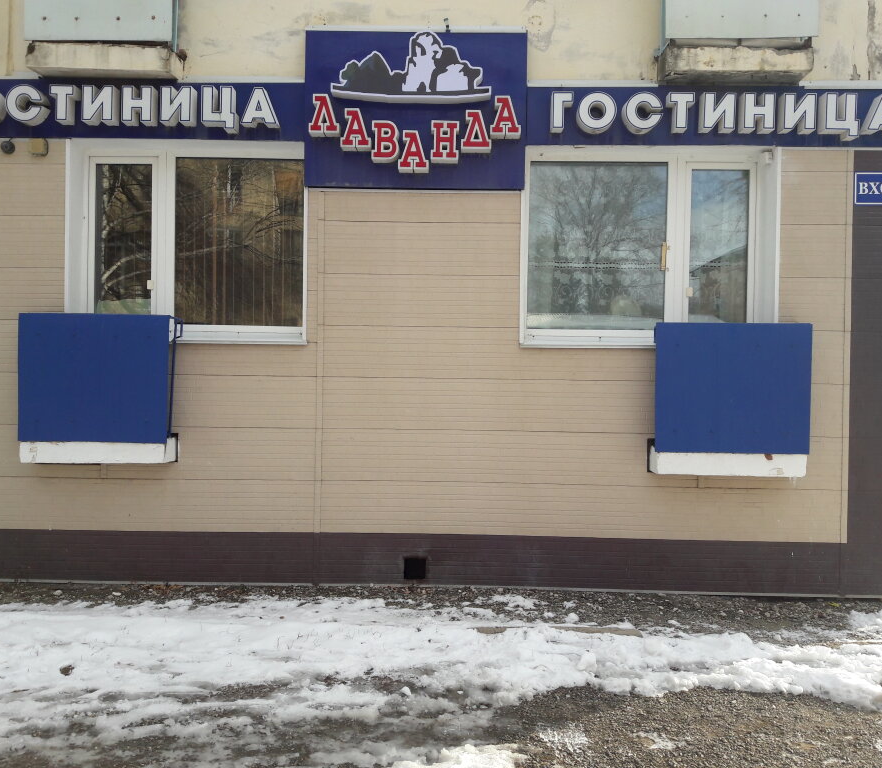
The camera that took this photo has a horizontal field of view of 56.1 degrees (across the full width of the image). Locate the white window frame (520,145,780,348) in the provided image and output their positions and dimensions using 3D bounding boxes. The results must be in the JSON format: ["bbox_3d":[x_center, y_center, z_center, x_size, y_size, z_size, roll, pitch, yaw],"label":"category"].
[{"bbox_3d":[1.522,-1.001,6.112,1.870,1.469,0.220,1,0,0],"label":"white window frame"}]

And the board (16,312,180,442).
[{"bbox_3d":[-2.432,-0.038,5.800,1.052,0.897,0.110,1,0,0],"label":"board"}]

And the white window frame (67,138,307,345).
[{"bbox_3d":[-1.856,-1.036,6.126,1.765,1.487,0.220,1,0,0],"label":"white window frame"}]

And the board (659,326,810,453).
[{"bbox_3d":[2.045,0.032,5.782,1.085,0.908,0.110,1,0,0],"label":"board"}]

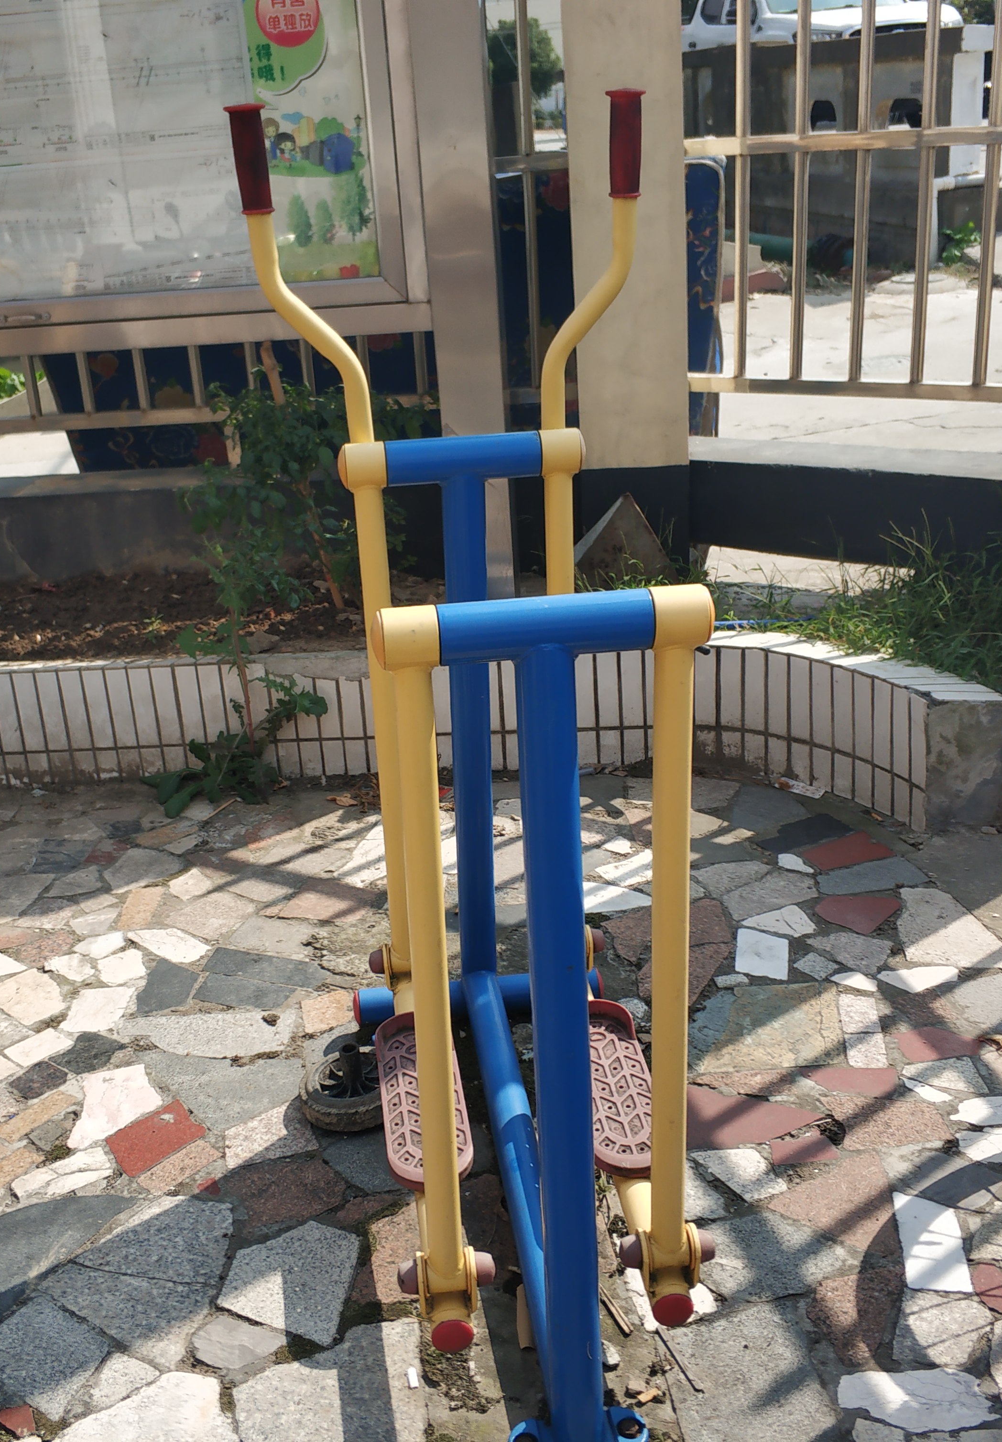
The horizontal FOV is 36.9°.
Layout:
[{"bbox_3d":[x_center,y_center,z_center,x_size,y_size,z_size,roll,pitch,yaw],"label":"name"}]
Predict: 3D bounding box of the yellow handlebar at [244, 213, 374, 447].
[{"bbox_3d":[-0.260,-0.534,2.069,0.144,0.318,0.055,-4,21,-1],"label":"yellow handlebar"}]

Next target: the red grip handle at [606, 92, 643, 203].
[{"bbox_3d":[0.166,-0.769,2.007,0.050,0.135,0.050,-2,21,-2],"label":"red grip handle"}]

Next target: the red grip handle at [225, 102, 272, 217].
[{"bbox_3d":[-0.330,-0.742,1.990,0.050,0.136,0.050,-5,21,-1],"label":"red grip handle"}]

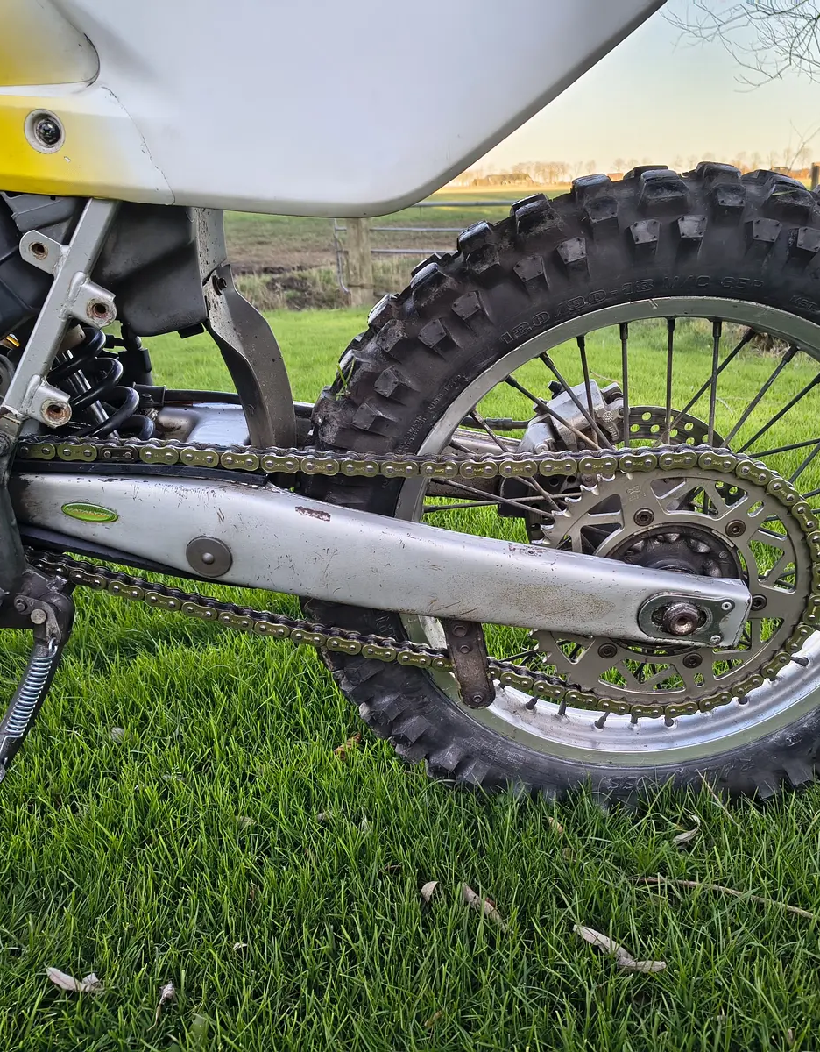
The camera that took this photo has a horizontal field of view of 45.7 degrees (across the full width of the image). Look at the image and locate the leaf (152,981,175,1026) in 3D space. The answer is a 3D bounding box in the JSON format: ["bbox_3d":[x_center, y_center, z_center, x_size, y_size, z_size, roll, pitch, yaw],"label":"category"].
[{"bbox_3d":[-0.204,0.396,0.805,0.015,0.012,0.040,-1,19,3],"label":"leaf"}]

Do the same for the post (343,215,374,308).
[{"bbox_3d":[-0.316,-1.883,5.918,0.145,1.100,0.145,-1,19,0],"label":"post"}]

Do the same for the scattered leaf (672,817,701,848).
[{"bbox_3d":[0.285,0.315,0.999,0.016,0.012,0.043,16,26,41],"label":"scattered leaf"}]

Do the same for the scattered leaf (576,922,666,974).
[{"bbox_3d":[0.184,0.369,0.851,0.083,0.012,0.024,11,23,32],"label":"scattered leaf"}]

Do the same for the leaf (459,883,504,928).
[{"bbox_3d":[0.067,0.353,0.905,0.016,0.011,0.062,-12,22,-27],"label":"leaf"}]

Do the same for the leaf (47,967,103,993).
[{"bbox_3d":[-0.286,0.388,0.831,0.056,0.012,0.017,6,21,20],"label":"leaf"}]

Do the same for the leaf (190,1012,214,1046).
[{"bbox_3d":[-0.168,0.403,0.780,0.016,0.010,0.024,5,20,17],"label":"leaf"}]

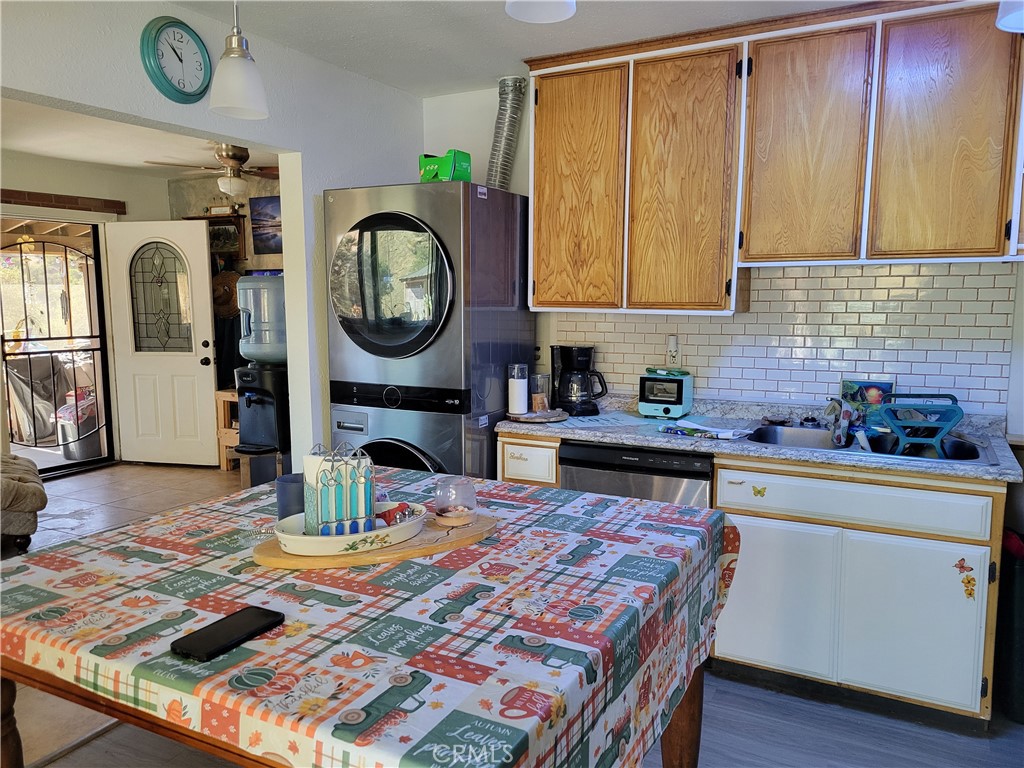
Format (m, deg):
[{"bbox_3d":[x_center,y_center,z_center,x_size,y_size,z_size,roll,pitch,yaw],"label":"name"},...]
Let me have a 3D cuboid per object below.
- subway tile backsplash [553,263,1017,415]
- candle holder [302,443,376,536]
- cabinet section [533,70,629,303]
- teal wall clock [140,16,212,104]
[{"bbox_3d":[1.024,-0.208,3.257,1.843,0.562,0.025,3,7,29],"label":"subway tile backsplash"},{"bbox_3d":[-0.370,0.229,1.664,0.122,0.190,0.102,-4,8,-30],"label":"candle holder"},{"bbox_3d":[0.347,-0.831,3.391,0.444,0.993,0.310,3,8,28],"label":"cabinet section"},{"bbox_3d":[-1.142,-1.116,2.659,0.045,0.280,0.280,3,7,29],"label":"teal wall clock"}]

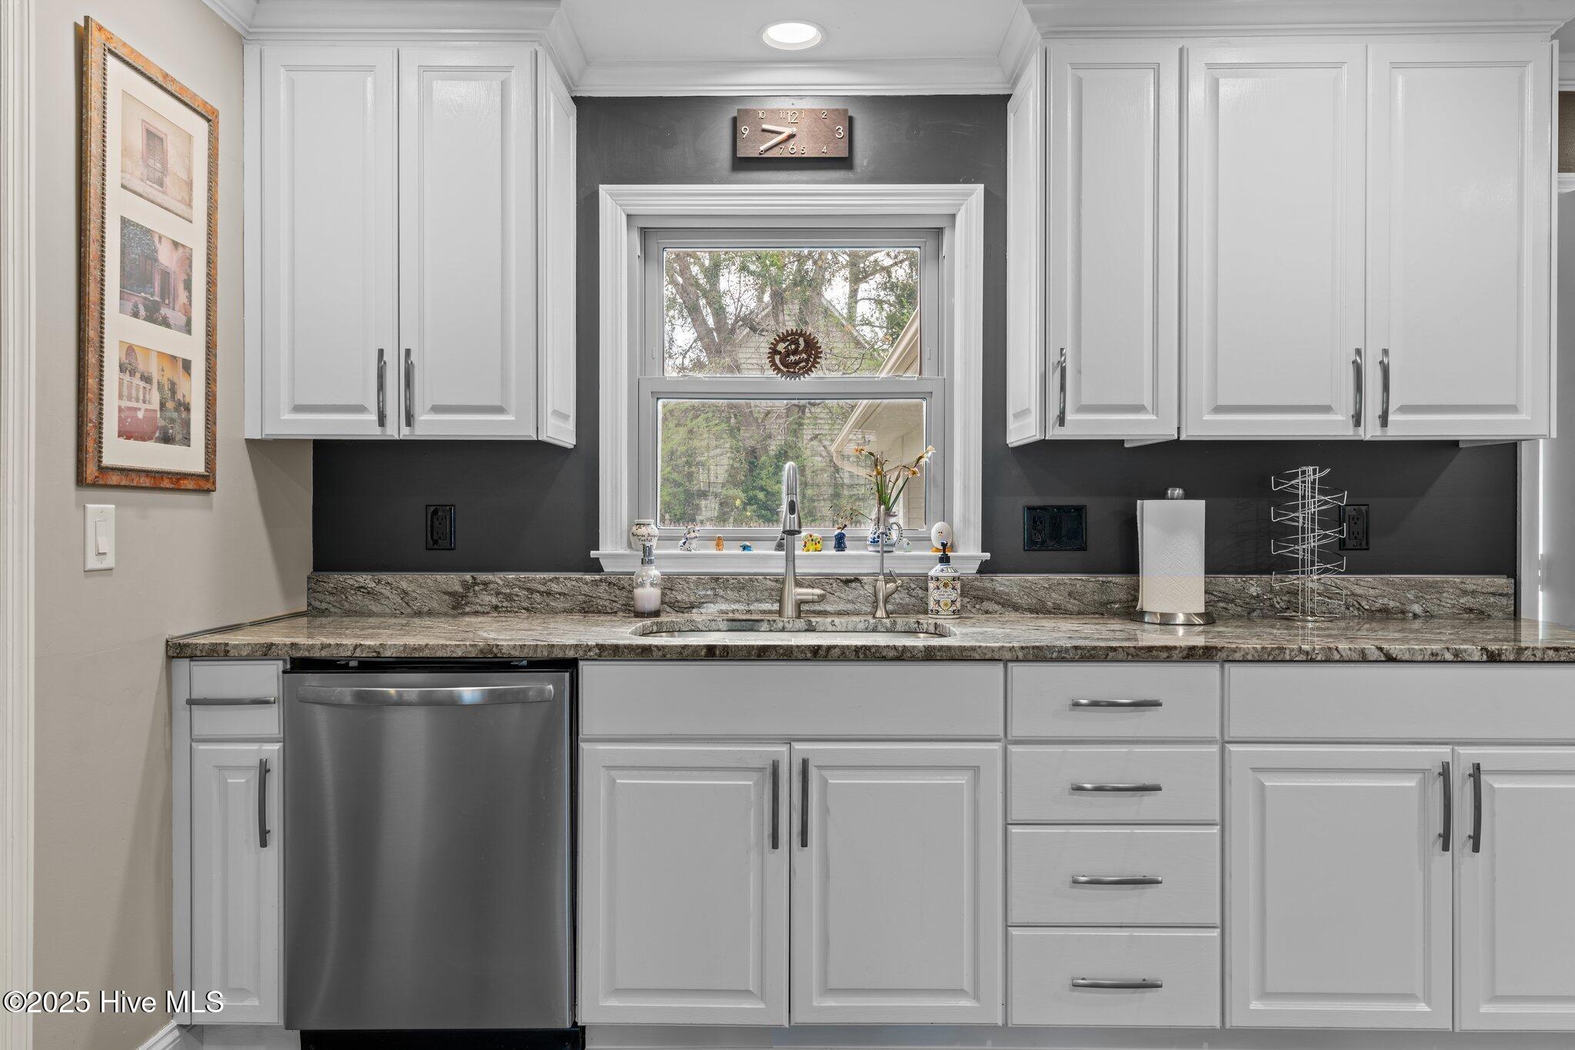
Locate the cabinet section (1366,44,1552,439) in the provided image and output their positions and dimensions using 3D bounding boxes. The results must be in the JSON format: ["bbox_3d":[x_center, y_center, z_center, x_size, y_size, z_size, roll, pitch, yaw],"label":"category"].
[{"bbox_3d":[1.574,-0.667,2.625,0.435,0.925,0.340,0,0,0],"label":"cabinet section"}]

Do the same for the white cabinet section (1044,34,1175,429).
[{"bbox_3d":[0.763,-0.667,2.625,0.312,0.925,0.340,0,0,0],"label":"white cabinet section"}]

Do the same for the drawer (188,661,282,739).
[{"bbox_3d":[-1.160,0.367,2.200,0.196,0.165,0.055,0,0,0],"label":"drawer"}]

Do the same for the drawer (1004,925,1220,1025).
[{"bbox_3d":[0.688,0.950,2.195,0.442,0.209,0.055,0,0,0],"label":"drawer"}]

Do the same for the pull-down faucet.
[{"bbox_3d":[0.040,0.043,2.673,0.123,0.406,0.245,0,0,1],"label":"pull-down faucet"}]

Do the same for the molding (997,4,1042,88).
[{"bbox_3d":[0.578,-1.196,2.615,0.057,0.100,0.410,0,0,1],"label":"molding"}]

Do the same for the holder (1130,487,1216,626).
[{"bbox_3d":[0.986,0.075,2.683,0.220,0.344,0.220,0,0,1],"label":"holder"}]

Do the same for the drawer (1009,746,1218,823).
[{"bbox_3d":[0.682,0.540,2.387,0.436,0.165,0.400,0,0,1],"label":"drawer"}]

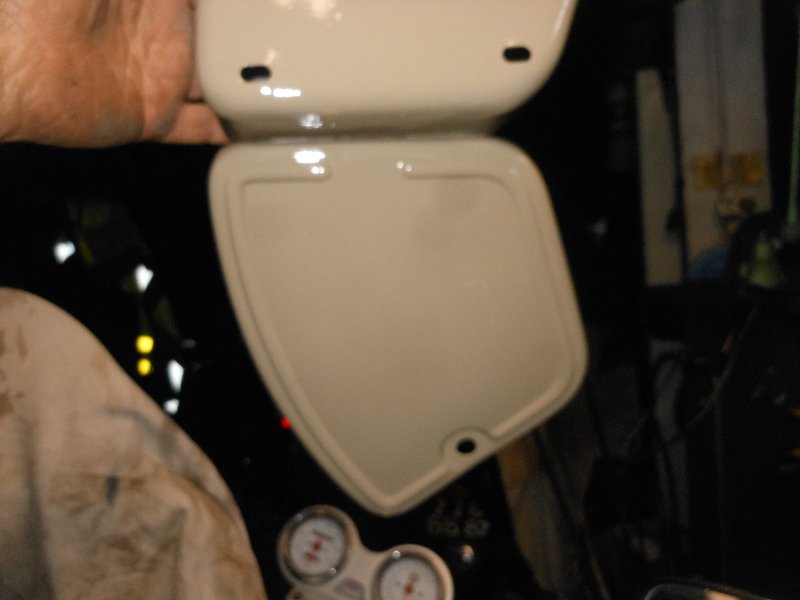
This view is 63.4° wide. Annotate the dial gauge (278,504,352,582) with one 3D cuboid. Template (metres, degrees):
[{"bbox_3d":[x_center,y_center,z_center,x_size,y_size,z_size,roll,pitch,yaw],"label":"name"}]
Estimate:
[{"bbox_3d":[-0.076,0.234,0.615,0.072,0.072,0.035,16,-25,21],"label":"dial gauge"}]

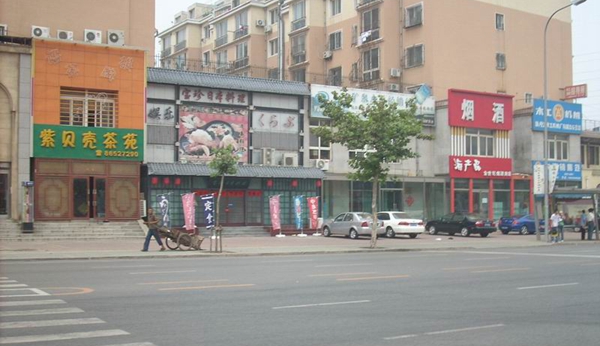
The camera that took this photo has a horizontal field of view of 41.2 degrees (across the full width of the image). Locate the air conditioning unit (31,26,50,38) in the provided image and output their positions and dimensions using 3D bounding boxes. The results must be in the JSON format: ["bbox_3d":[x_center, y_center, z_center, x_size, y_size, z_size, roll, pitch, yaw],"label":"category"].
[{"bbox_3d":[-13.778,-7.448,42.399,0.804,0.652,0.300,2,-3,-30],"label":"air conditioning unit"}]

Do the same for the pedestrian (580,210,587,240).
[{"bbox_3d":[15.306,2.831,43.000,0.420,1.610,0.300,-1,-3,20],"label":"pedestrian"}]

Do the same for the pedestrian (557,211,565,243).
[{"bbox_3d":[13.019,2.686,39.800,0.450,1.600,0.320,1,-3,-10],"label":"pedestrian"}]

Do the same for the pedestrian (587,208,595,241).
[{"bbox_3d":[15.319,2.723,42.000,0.460,1.650,0.320,1,-3,-15],"label":"pedestrian"}]

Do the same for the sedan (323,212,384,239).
[{"bbox_3d":[2.985,2.947,44.908,1.700,1.450,4.350,2,-3,-30],"label":"sedan"}]

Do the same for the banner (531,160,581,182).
[{"bbox_3d":[17.732,-0.099,55.136,4.817,1.217,0.200,2,-3,-30],"label":"banner"}]

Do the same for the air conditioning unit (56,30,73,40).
[{"bbox_3d":[-12.658,-7.387,43.036,0.786,0.558,0.280,2,-3,-30],"label":"air conditioning unit"}]

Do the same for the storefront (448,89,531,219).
[{"bbox_3d":[13.173,-0.696,59.520,7.829,10.148,3.200,2,-3,-29],"label":"storefront"}]

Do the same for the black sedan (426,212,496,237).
[{"bbox_3d":[9.904,3.209,49.200,1.770,1.430,4.700,2,-3,-30],"label":"black sedan"}]

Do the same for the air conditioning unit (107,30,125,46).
[{"bbox_3d":[-10.718,-7.843,46.318,0.900,0.860,0.350,2,-3,-29],"label":"air conditioning unit"}]

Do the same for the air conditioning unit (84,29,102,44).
[{"bbox_3d":[-10.956,-7.226,42.300,0.860,0.770,0.330,2,-3,-30],"label":"air conditioning unit"}]

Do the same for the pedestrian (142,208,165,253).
[{"bbox_3d":[-5.505,2.145,29.900,0.750,1.630,0.500,2,-3,-33],"label":"pedestrian"}]

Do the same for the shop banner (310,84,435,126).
[{"bbox_3d":[4.842,-4.243,51.180,9.736,2.056,0.200,2,-3,-30],"label":"shop banner"}]

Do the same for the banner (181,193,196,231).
[{"bbox_3d":[-5.684,1.980,40.754,0.660,1.913,0.100,1,-3,-24],"label":"banner"}]

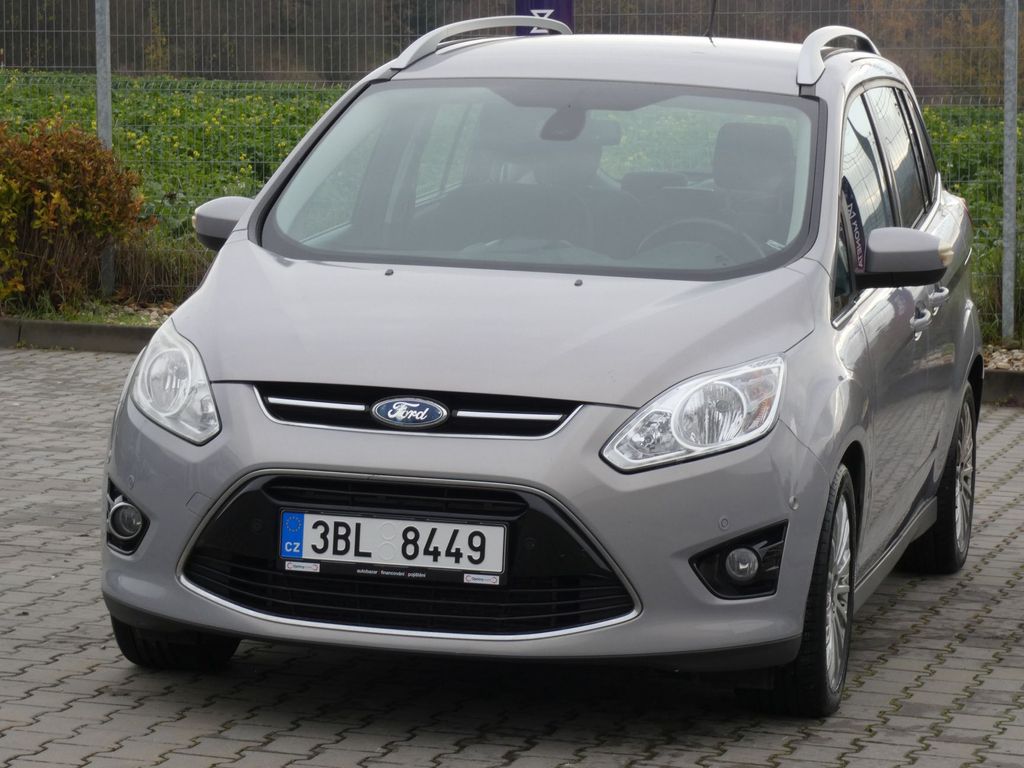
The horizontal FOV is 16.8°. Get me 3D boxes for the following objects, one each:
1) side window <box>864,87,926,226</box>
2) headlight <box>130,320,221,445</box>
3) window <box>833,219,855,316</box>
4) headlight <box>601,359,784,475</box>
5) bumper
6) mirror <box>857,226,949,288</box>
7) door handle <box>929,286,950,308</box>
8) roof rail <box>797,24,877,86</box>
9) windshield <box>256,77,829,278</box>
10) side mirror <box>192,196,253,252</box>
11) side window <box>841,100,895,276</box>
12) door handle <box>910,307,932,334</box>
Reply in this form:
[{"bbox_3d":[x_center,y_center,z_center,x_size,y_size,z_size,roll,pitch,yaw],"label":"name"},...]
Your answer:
[{"bbox_3d":[1.135,-0.662,10.143,0.060,0.429,0.770,-15,1,14],"label":"side window"},{"bbox_3d":[-0.762,-0.007,8.165,0.345,0.255,0.540,3,5,13],"label":"headlight"},{"bbox_3d":[0.819,-0.296,8.643,0.050,0.267,0.380,-12,1,14],"label":"window"},{"bbox_3d":[0.427,0.065,7.880,0.345,0.255,0.540,3,5,13],"label":"headlight"},{"bbox_3d":[-0.195,0.315,7.982,1.770,0.610,0.655,3,5,13],"label":"bumper"},{"bbox_3d":[1.007,-0.321,8.889,0.233,0.165,0.210,3,5,13],"label":"mirror"},{"bbox_3d":[1.212,-0.255,9.835,0.052,0.055,0.210,3,5,13],"label":"door handle"},{"bbox_3d":[1.025,-0.973,10.316,0.105,0.175,2.200,3,5,13],"label":"roof rail"},{"bbox_3d":[0.096,-0.517,8.980,1.440,0.157,1.071,3,33,14],"label":"windshield"},{"bbox_3d":[-0.772,-0.430,9.318,0.233,0.165,0.210,3,5,13],"label":"side mirror"},{"bbox_3d":[0.948,-0.515,9.240,0.070,0.542,1.010,-15,1,14],"label":"side window"},{"bbox_3d":[1.120,-0.174,9.472,0.052,0.060,0.210,3,5,13],"label":"door handle"}]

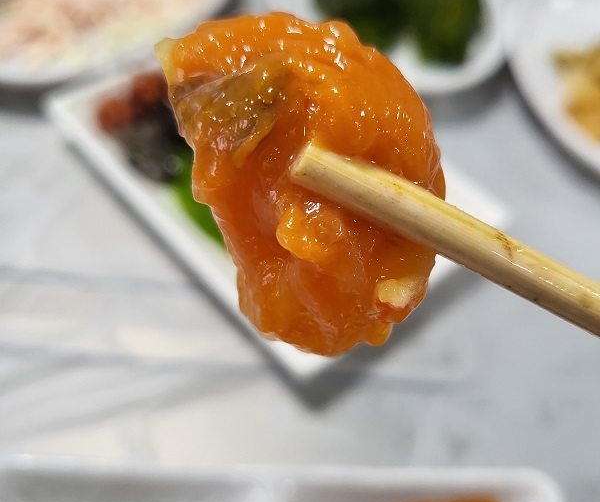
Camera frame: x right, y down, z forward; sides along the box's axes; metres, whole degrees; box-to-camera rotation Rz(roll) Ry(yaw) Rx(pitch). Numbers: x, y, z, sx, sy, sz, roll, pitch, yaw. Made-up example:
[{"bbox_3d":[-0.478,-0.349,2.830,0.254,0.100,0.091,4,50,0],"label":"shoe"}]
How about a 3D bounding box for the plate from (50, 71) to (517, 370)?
[{"bbox_3d":[-0.014,-0.035,0.257,0.108,0.020,0.172,-35,62,-24],"label":"plate"}]

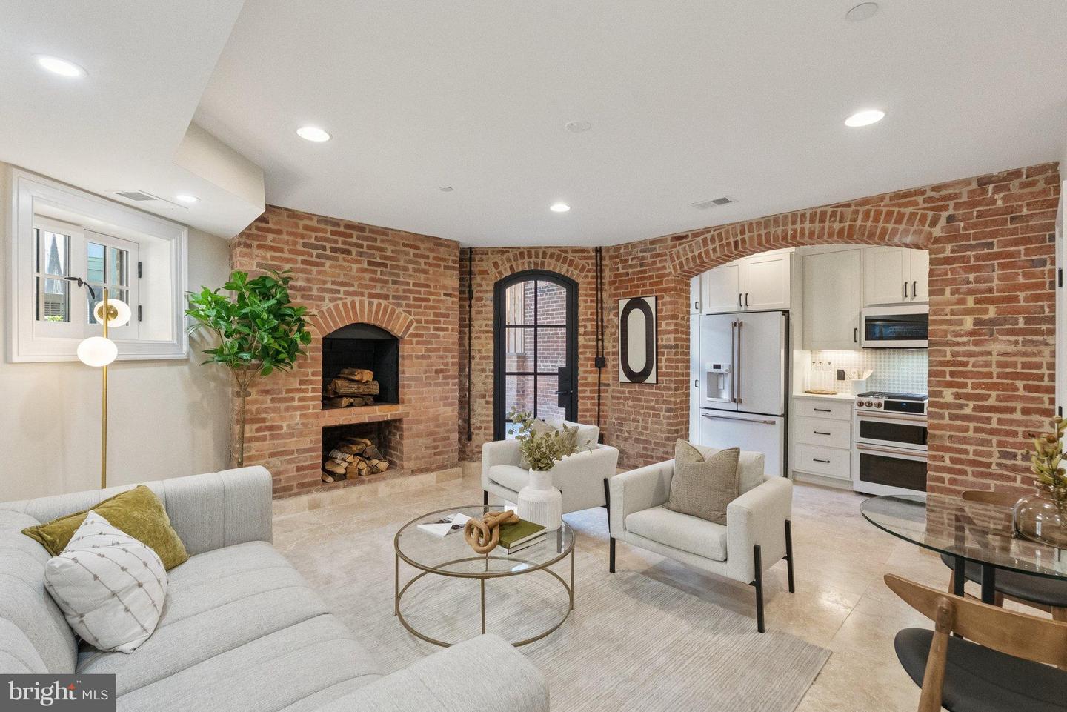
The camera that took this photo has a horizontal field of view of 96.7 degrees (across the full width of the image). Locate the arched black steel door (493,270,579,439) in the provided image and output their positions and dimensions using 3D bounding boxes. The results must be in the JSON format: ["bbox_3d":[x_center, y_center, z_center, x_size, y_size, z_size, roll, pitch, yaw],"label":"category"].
[{"bbox_3d":[0.025,0.177,5.281,0.941,2.241,0.120,1,0,3],"label":"arched black steel door"}]

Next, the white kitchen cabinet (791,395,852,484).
[{"bbox_3d":[3.128,0.864,4.994,0.544,0.914,0.650,1,1,43],"label":"white kitchen cabinet"}]

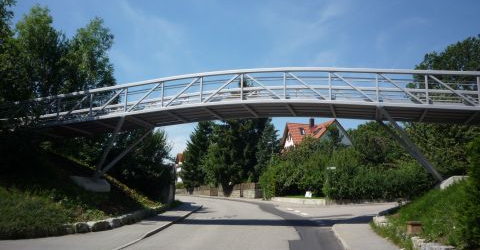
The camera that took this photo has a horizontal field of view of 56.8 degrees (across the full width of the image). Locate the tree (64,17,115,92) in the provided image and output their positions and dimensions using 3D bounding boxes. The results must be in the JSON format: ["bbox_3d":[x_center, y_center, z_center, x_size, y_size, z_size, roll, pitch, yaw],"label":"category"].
[{"bbox_3d":[-10.575,-2.532,31.531,4.800,10.500,4.800,1,-7,0],"label":"tree"}]

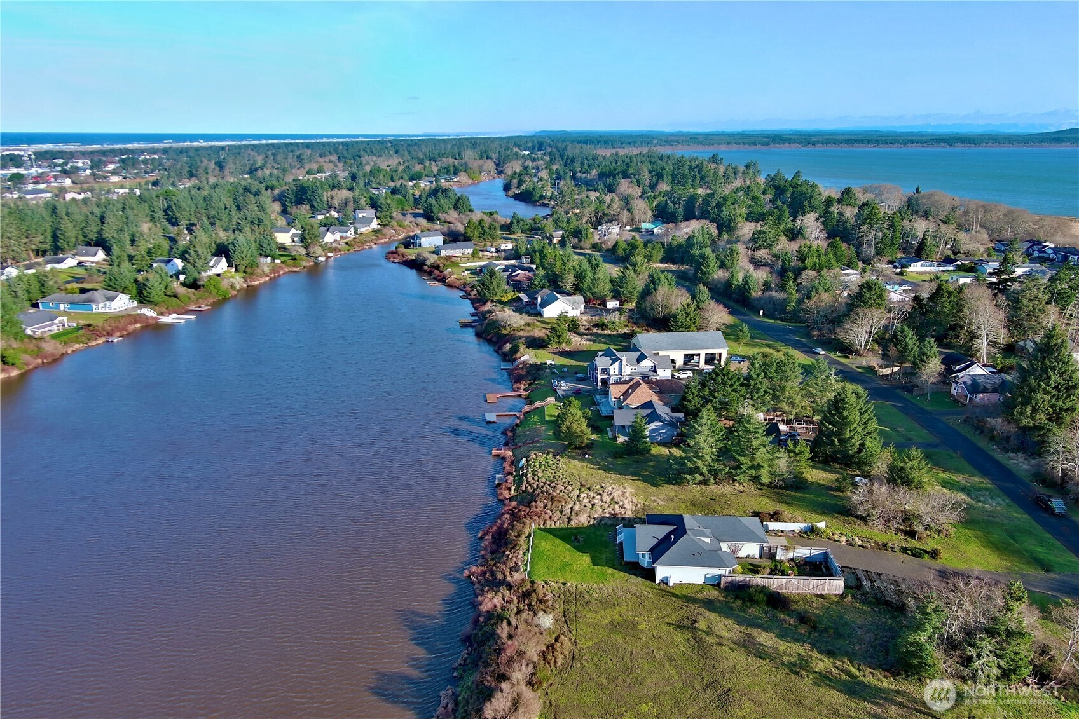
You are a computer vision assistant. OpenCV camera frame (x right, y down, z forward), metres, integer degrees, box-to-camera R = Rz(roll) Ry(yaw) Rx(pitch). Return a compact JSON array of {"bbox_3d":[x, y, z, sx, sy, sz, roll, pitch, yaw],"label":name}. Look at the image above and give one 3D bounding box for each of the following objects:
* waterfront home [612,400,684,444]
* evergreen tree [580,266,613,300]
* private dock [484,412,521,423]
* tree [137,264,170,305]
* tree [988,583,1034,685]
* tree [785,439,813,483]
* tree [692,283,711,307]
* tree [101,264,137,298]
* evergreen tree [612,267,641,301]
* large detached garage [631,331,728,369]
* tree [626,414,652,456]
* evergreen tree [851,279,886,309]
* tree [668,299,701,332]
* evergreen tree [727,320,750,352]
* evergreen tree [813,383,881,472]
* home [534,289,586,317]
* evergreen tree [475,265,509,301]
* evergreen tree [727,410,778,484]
[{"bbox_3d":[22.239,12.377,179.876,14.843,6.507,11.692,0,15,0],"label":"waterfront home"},{"bbox_3d":[21.127,-29.036,325.029,12.307,12.640,12.307,0,15,0],"label":"evergreen tree"},{"bbox_3d":[-8.631,13.687,201.910,8.500,1.000,6.600,0,15,-2],"label":"private dock"},{"bbox_3d":[-143.869,-27.829,322.366,12.560,14.480,12.560,0,15,0],"label":"tree"},{"bbox_3d":[53.582,30.785,98.993,5.587,12.240,5.587,0,15,0],"label":"tree"},{"bbox_3d":[48.867,18.642,162.742,5.070,7.720,5.070,0,15,0],"label":"tree"},{"bbox_3d":[57.734,-23.013,309.978,6.920,8.806,6.920,0,15,0],"label":"tree"},{"bbox_3d":[-162.634,-30.552,335.093,13.370,13.090,13.370,0,15,0],"label":"tree"},{"bbox_3d":[31.920,-27.440,316.140,10.110,12.750,10.110,0,15,0],"label":"evergreen tree"},{"bbox_3d":[36.273,-2.989,226.496,22.620,8.270,11.290,-2,15,-8],"label":"large detached garage"},{"bbox_3d":[20.150,14.920,174.654,5.270,8.560,5.270,0,15,0],"label":"tree"},{"bbox_3d":[108.310,-19.690,284.440,11.510,14.300,11.510,0,15,0],"label":"evergreen tree"},{"bbox_3d":[45.469,-13.881,272.478,10.317,10.201,10.317,0,15,0],"label":"tree"},{"bbox_3d":[57.093,-6.421,246.801,5.750,8.904,5.750,0,15,0],"label":"evergreen tree"},{"bbox_3d":[57.411,12.080,162.029,12.762,16.314,12.762,0,15,0],"label":"evergreen tree"},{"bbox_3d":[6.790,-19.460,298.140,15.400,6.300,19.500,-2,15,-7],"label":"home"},{"bbox_3d":[-17.970,-28.420,321.090,12.080,11.850,12.080,0,15,0],"label":"evergreen tree"},{"bbox_3d":[40.076,15.881,161.477,9.470,13.610,9.470,0,15,0],"label":"evergreen tree"}]

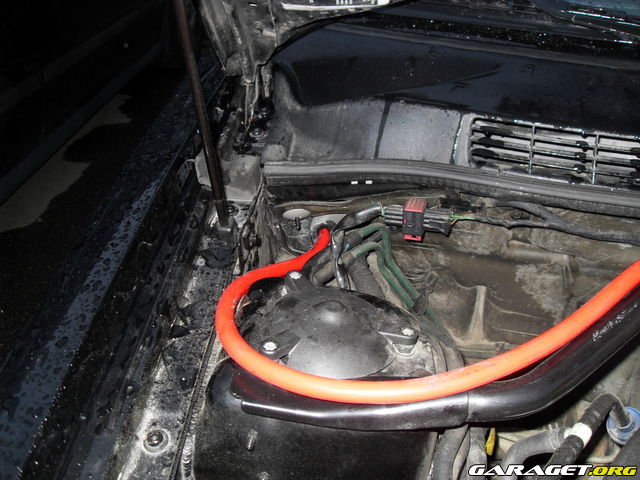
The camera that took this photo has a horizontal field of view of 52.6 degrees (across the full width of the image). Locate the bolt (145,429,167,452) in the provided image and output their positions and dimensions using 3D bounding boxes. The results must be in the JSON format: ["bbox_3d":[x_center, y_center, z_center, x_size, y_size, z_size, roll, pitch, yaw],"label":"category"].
[{"bbox_3d":[-0.130,0.158,0.510,0.018,0.010,0.018,0,43,0],"label":"bolt"}]

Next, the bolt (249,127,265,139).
[{"bbox_3d":[-0.090,-0.153,0.920,0.021,0.011,0.021,0,40,0],"label":"bolt"}]

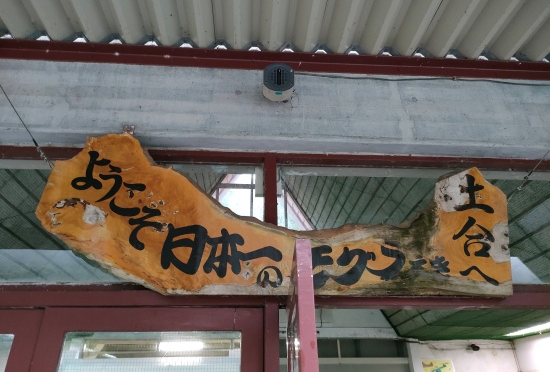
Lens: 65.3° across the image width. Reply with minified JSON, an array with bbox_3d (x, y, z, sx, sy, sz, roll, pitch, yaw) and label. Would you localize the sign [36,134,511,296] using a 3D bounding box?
[{"bbox_3d":[0.031,0.137,1.973,2.134,0.710,0.085,1,-9,-4],"label":"sign"}]

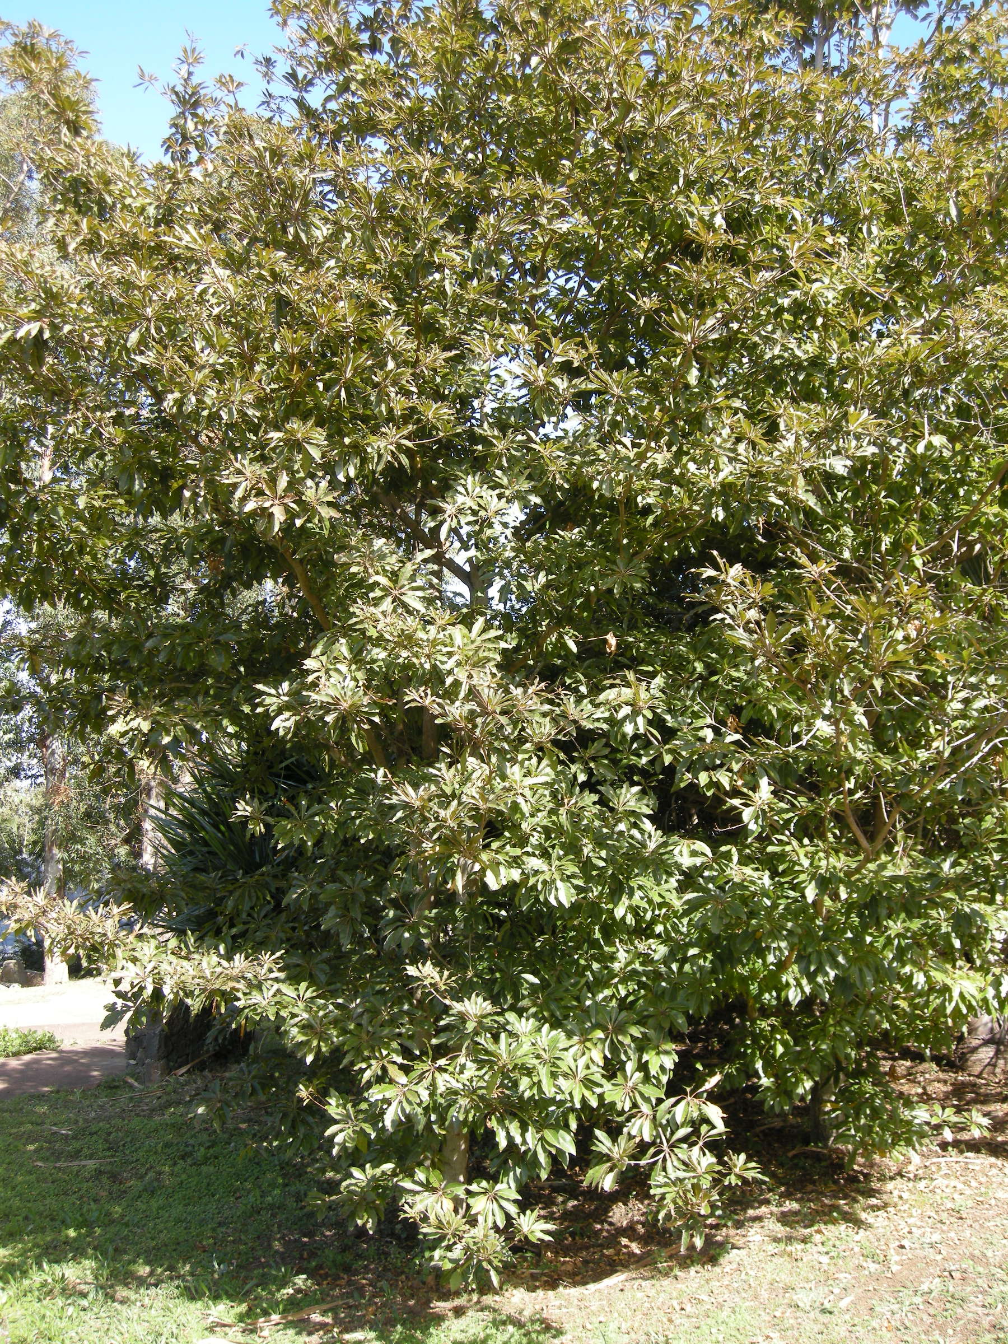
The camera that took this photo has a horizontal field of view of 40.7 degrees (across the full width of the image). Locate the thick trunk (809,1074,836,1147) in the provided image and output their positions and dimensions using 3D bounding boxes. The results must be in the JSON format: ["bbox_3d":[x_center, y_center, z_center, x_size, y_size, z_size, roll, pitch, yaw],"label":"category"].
[{"bbox_3d":[1.621,2.226,6.900,0.140,0.390,0.140,0,-7,0],"label":"thick trunk"}]

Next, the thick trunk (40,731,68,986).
[{"bbox_3d":[-5.397,2.236,16.300,0.280,3.060,0.280,-2,-7,0],"label":"thick trunk"}]

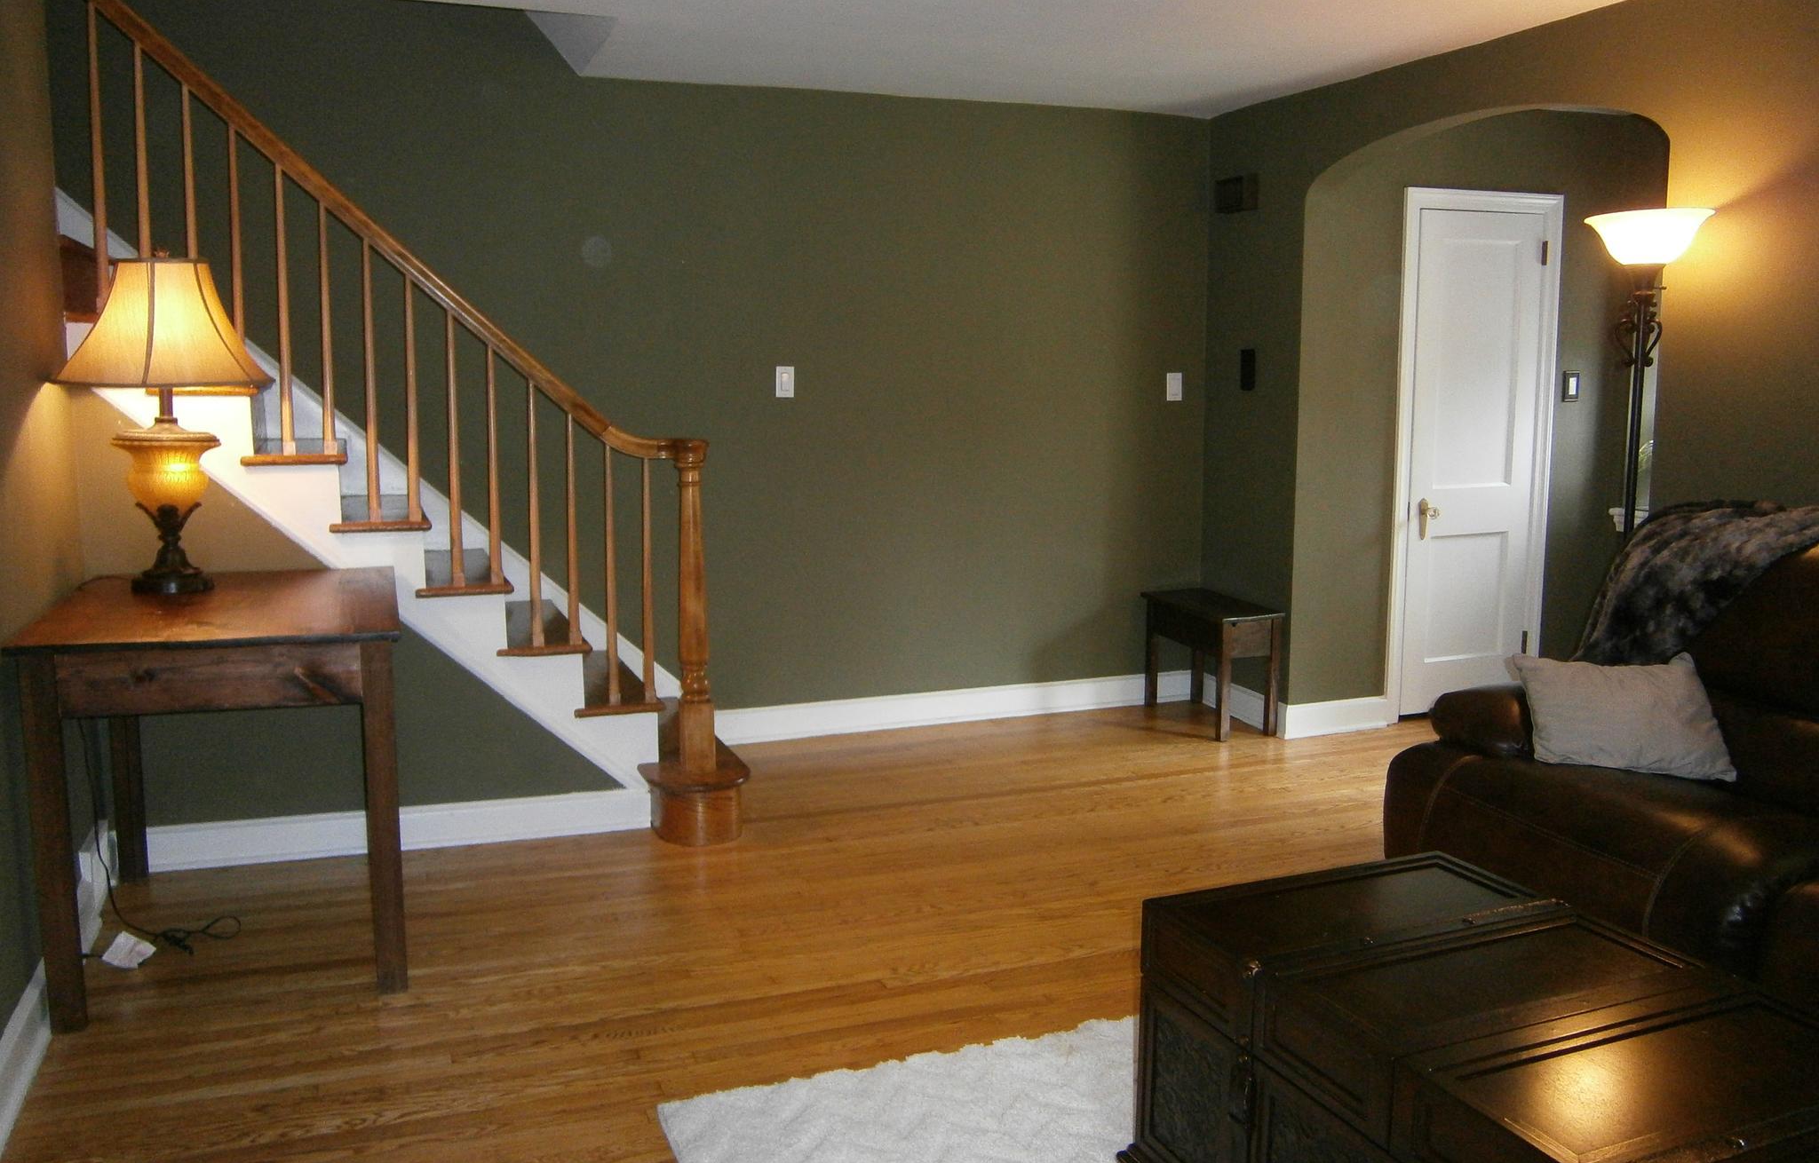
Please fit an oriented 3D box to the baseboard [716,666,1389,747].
[{"bbox_3d":[0.565,0.527,5.222,2.660,0.135,0.694,-3,8,-21],"label":"baseboard"}]

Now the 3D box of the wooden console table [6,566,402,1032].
[{"bbox_3d":[-1.616,0.449,3.305,0.739,0.790,0.977,-2,8,-19],"label":"wooden console table"}]

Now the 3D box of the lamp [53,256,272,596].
[{"bbox_3d":[-1.833,-0.379,3.420,0.465,0.825,0.475,-3,8,-22],"label":"lamp"}]

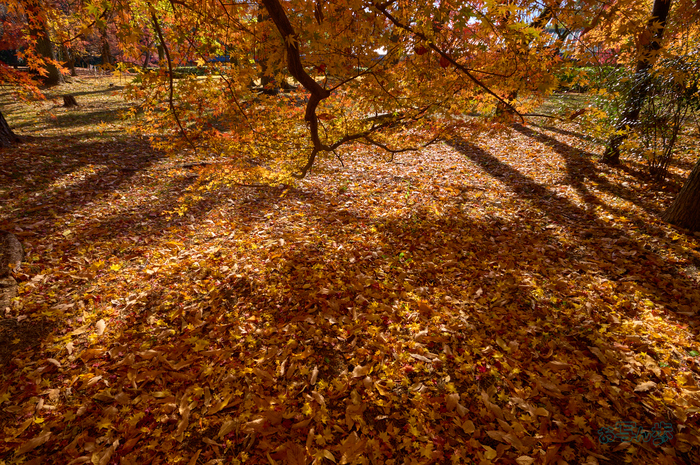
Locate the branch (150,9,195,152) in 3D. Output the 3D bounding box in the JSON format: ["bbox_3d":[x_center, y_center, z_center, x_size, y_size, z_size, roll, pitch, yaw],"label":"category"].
[{"bbox_3d":[-1.074,-0.914,2.350,0.180,0.800,0.220,-10,26,-21],"label":"branch"}]

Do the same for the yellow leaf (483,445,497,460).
[{"bbox_3d":[0.586,0.924,1.631,0.055,0.020,0.075,-8,25,-16],"label":"yellow leaf"}]

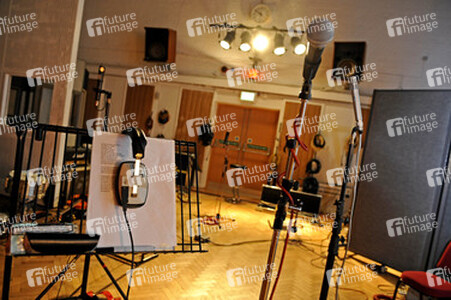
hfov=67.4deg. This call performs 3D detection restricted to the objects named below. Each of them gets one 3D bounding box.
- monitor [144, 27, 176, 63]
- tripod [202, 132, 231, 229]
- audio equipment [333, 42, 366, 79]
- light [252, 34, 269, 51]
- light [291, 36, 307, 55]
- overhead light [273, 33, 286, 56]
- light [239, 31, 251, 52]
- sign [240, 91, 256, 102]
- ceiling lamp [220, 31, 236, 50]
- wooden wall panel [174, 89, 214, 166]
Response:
[{"bbox_3d":[-1.460,-2.350,7.625,0.560,0.700,0.420,9,15,13],"label":"monitor"},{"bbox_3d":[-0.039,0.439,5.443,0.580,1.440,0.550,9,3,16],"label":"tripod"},{"bbox_3d":[2.382,-1.678,6.460,0.550,0.690,0.380,10,16,25],"label":"audio equipment"},{"bbox_3d":[0.732,-2.217,6.972,0.260,0.260,0.360,8,26,2],"label":"light"},{"bbox_3d":[1.353,-1.952,6.329,0.210,0.220,0.370,7,41,-17],"label":"light"},{"bbox_3d":[1.106,-2.149,6.897,0.250,0.400,0.250,8,-26,-9],"label":"overhead light"},{"bbox_3d":[0.420,-2.254,7.035,0.250,0.380,0.250,8,-32,-7],"label":"light"},{"bbox_3d":[0.503,-1.174,7.458,0.320,0.200,0.080,9,2,11],"label":"sign"},{"bbox_3d":[0.063,-2.183,6.707,0.210,0.370,0.220,10,-29,30],"label":"ceiling lamp"},{"bbox_3d":[-0.744,-0.481,7.762,0.770,1.750,0.060,9,3,16],"label":"wooden wall panel"}]

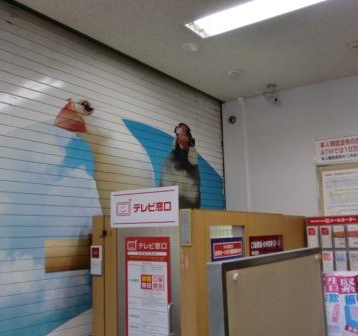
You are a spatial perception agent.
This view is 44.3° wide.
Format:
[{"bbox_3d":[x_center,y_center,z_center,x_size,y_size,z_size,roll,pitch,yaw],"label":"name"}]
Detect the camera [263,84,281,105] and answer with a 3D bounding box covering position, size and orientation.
[{"bbox_3d":[0.933,-0.736,4.426,0.120,0.190,0.180,5,-10,-40],"label":"camera"}]

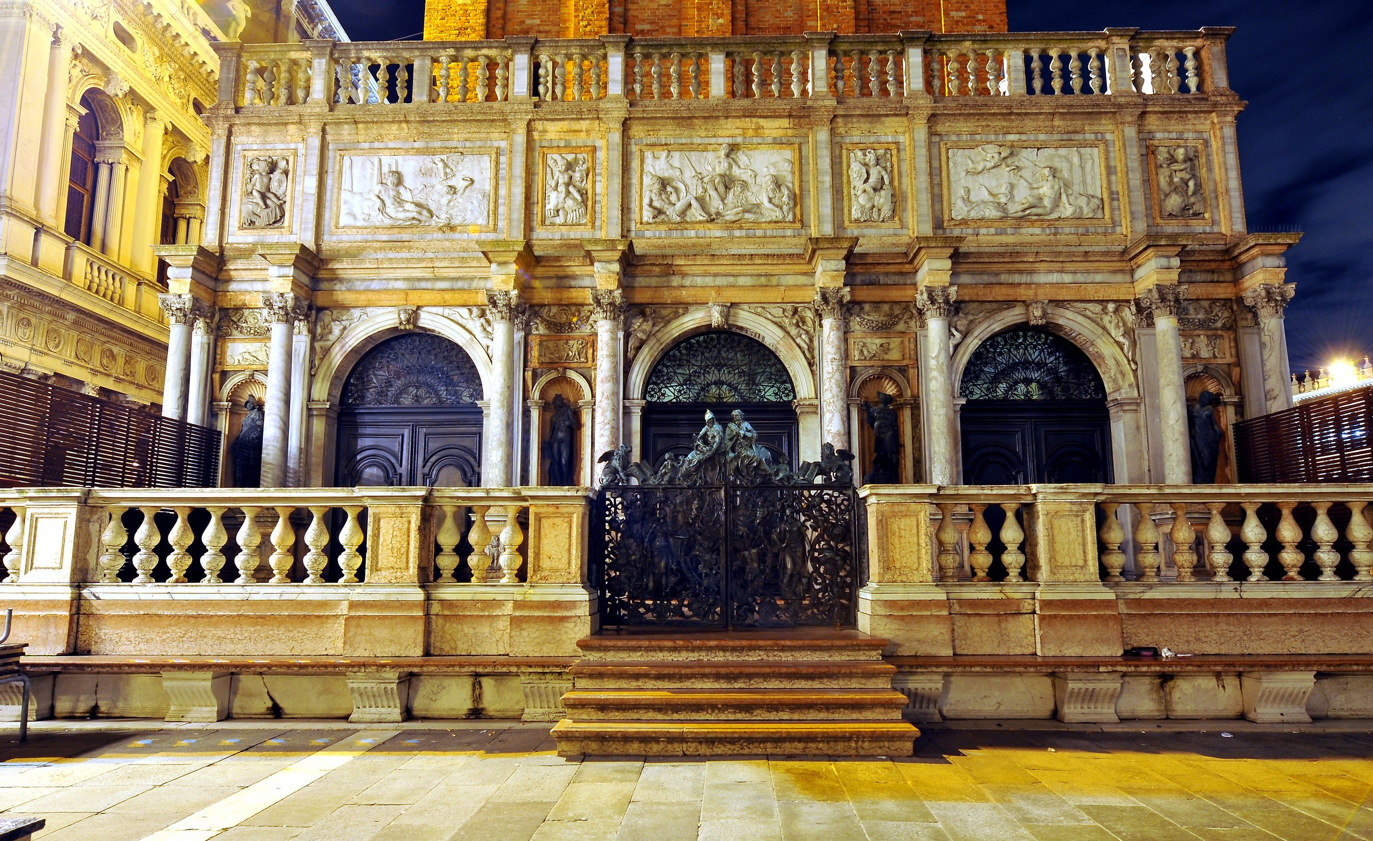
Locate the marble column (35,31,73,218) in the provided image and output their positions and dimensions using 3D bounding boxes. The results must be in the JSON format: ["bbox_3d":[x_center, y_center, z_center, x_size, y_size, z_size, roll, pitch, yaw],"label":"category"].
[{"bbox_3d":[-14.984,-7.050,21.666,0.600,4.990,0.600,0,-9,1],"label":"marble column"}]

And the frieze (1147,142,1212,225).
[{"bbox_3d":[7.165,-3.460,13.278,0.837,1.305,0.130,0,-9,1],"label":"frieze"}]

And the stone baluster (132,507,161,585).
[{"bbox_3d":[-5.115,1.182,8.665,0.222,0.718,0.222,0,-9,1],"label":"stone baluster"}]

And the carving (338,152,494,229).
[{"bbox_3d":[-3.936,-3.344,13.354,2.344,1.271,0.140,0,-9,1],"label":"carving"}]

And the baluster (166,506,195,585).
[{"bbox_3d":[-4.382,1.082,7.912,0.220,0.658,0.220,0,-9,2],"label":"baluster"}]

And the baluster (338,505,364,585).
[{"bbox_3d":[-3.008,1.117,8.203,0.220,0.689,0.220,0,-9,1],"label":"baluster"}]

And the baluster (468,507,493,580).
[{"bbox_3d":[-1.704,1.019,7.552,0.194,0.628,0.194,0,-9,1],"label":"baluster"}]

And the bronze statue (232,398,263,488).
[{"bbox_3d":[-6.149,0.371,12.866,0.503,1.445,0.420,0,-9,1],"label":"bronze statue"}]

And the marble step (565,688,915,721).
[{"bbox_3d":[0.322,1.949,6.269,2.310,0.153,0.416,0,-9,2],"label":"marble step"}]

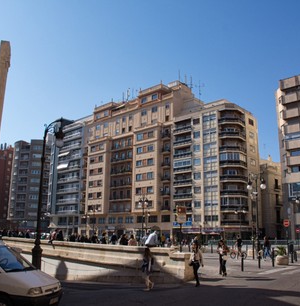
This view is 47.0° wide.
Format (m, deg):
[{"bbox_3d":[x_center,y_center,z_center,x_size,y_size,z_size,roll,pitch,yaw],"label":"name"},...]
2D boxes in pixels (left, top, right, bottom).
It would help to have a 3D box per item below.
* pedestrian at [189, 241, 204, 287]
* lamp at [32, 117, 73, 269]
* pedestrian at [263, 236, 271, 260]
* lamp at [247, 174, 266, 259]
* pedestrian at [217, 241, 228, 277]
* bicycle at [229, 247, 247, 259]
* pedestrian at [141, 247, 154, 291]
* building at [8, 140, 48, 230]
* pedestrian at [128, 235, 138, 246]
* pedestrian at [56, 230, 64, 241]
[{"bbox_3d":[1.735,4.137,12.869,0.550,1.630,0.480,-4,-14,22],"label":"pedestrian"},{"bbox_3d":[-5.055,2.178,17.720,1.250,8.330,0.520,9,-15,-31],"label":"lamp"},{"bbox_3d":[8.302,6.848,24.703,0.550,1.680,0.480,7,-14,-24],"label":"pedestrian"},{"bbox_3d":[8.854,5.128,28.280,1.500,6.830,0.450,-6,-15,27],"label":"lamp"},{"bbox_3d":[3.364,4.918,16.100,0.530,1.630,0.450,-2,-13,15],"label":"pedestrian"},{"bbox_3d":[6.876,7.773,26.930,1.600,1.030,0.550,5,-14,-18],"label":"bicycle"},{"bbox_3d":[-0.068,4.474,13.284,0.520,1.600,0.470,-3,-14,18],"label":"pedestrian"},{"bbox_3d":[-39.731,12.958,126.789,16.000,34.200,15.000,0,-13,4],"label":"building"},{"bbox_3d":[-0.982,5.543,19.738,0.520,1.660,0.360,-4,-14,20],"label":"pedestrian"},{"bbox_3d":[-6.253,6.246,23.934,0.520,1.660,0.360,-5,-14,23],"label":"pedestrian"}]

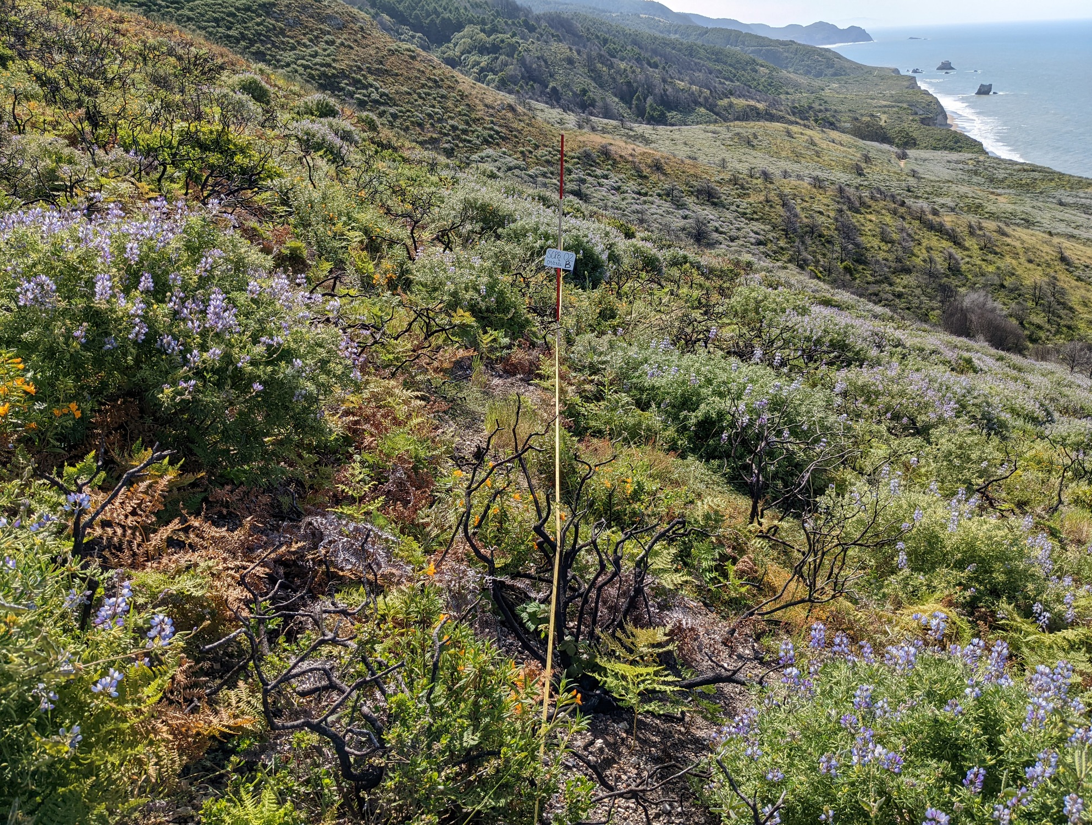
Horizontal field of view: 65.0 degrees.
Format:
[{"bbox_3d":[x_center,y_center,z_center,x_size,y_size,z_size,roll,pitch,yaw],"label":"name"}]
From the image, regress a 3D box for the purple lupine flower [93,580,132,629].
[{"bbox_3d":[-0.732,0.323,1.450,0.058,0.080,0.055,0,19,-27],"label":"purple lupine flower"}]

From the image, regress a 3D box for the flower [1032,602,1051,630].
[{"bbox_3d":[1.820,0.748,3.150,0.062,0.095,0.060,4,23,31],"label":"flower"}]

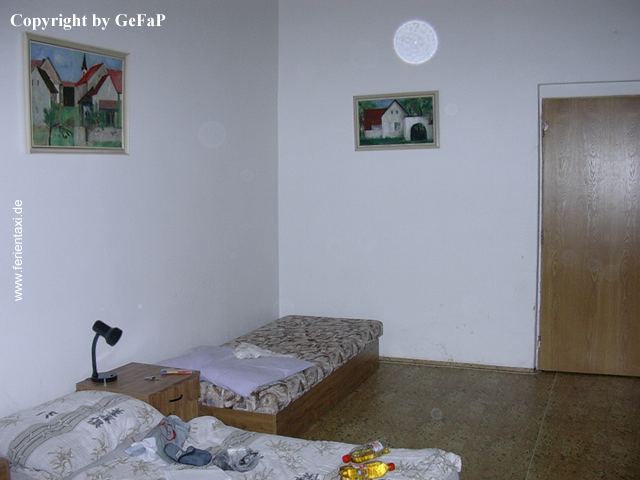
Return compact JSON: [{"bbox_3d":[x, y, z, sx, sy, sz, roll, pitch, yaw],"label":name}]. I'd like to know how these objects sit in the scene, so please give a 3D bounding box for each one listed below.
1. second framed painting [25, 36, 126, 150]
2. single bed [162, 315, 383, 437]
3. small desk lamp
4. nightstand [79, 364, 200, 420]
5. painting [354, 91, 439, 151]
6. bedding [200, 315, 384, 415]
[{"bbox_3d":[-1.154,-0.678,3.331,0.035,0.522,0.699,1,4,21],"label":"second framed painting"},{"bbox_3d":[-0.241,0.842,4.484,0.847,0.330,2.044,1,4,21],"label":"single bed"},{"bbox_3d":[-1.067,0.554,3.396,0.153,0.281,0.128,-1,4,-11],"label":"small desk lamp"},{"bbox_3d":[-0.899,0.889,3.447,0.420,0.398,0.447,1,4,21],"label":"nightstand"},{"bbox_3d":[0.574,-0.888,5.147,0.650,0.414,0.035,1,4,21],"label":"painting"},{"bbox_3d":[-0.242,0.739,4.477,0.847,0.123,2.044,1,4,21],"label":"bedding"}]

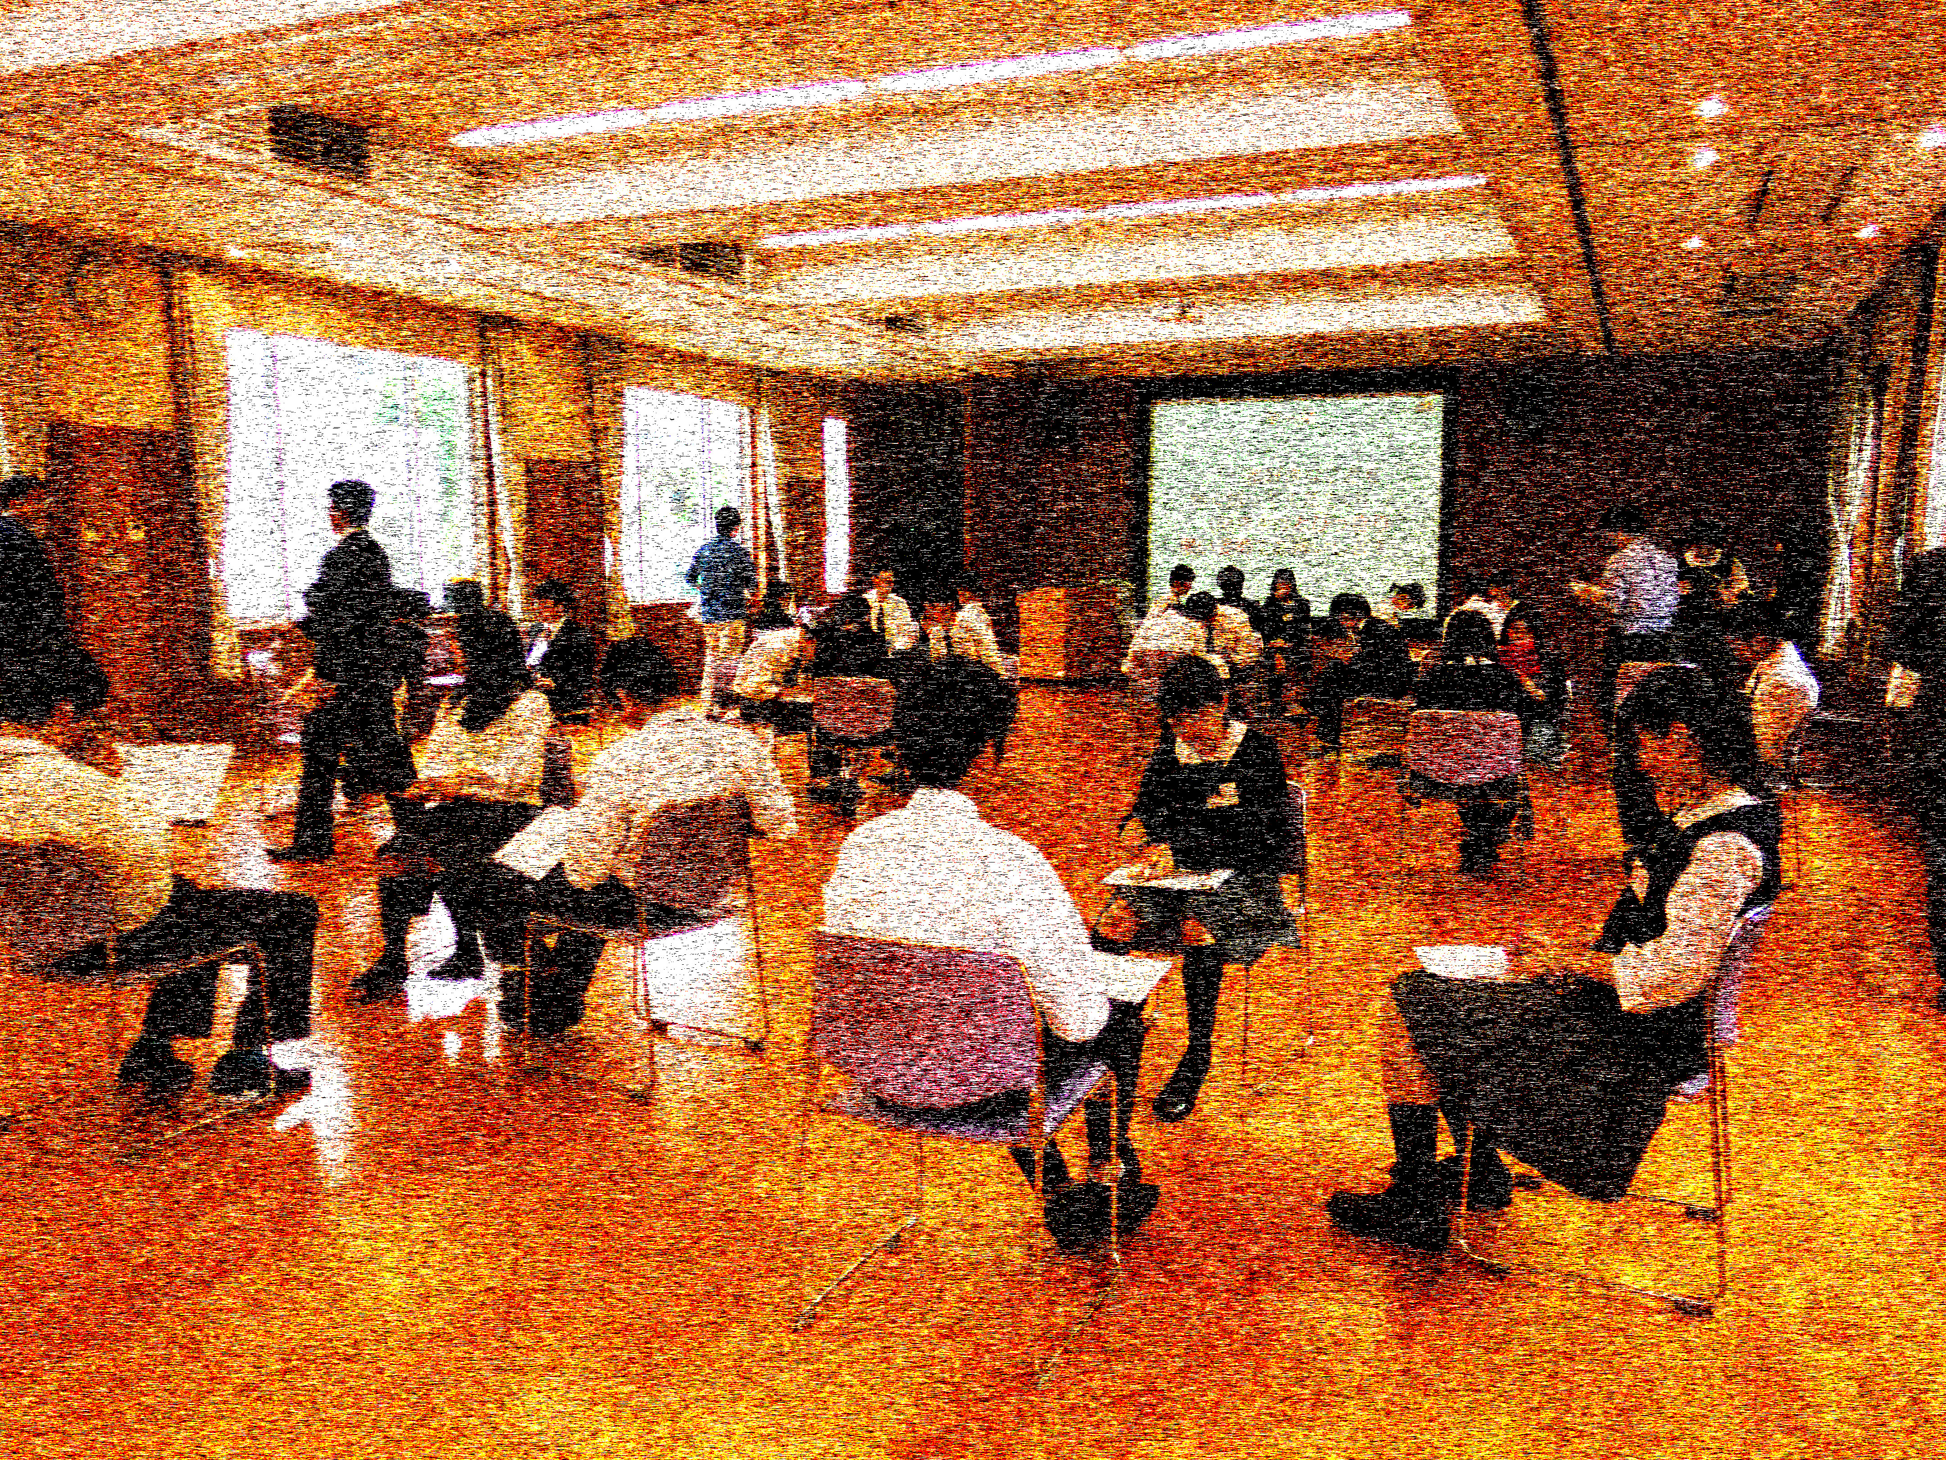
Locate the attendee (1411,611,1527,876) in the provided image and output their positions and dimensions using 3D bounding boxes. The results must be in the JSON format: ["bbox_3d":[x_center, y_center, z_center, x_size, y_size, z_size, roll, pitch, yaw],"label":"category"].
[{"bbox_3d":[2.200,0.048,6.631,0.460,1.200,0.700,1,8,6],"label":"attendee"}]

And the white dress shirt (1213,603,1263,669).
[{"bbox_3d":[1.896,-0.643,10.404,0.340,0.570,0.450,-6,10,-40],"label":"white dress shirt"}]

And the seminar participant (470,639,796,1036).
[{"bbox_3d":[-1.013,0.342,4.183,0.800,1.200,0.570,4,8,25],"label":"seminar participant"}]

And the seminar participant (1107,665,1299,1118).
[{"bbox_3d":[0.611,0.391,4.035,0.480,1.180,0.740,4,8,25],"label":"seminar participant"}]

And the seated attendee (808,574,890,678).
[{"bbox_3d":[-0.639,-0.149,7.829,0.480,1.220,0.740,0,8,-3],"label":"seated attendee"}]

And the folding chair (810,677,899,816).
[{"bbox_3d":[-0.641,0.080,7.779,0.480,0.780,0.530,0,8,-5],"label":"folding chair"}]

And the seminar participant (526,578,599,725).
[{"bbox_3d":[-2.503,-0.291,8.800,0.480,1.250,0.760,7,9,40],"label":"seminar participant"}]

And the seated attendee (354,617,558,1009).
[{"bbox_3d":[-1.792,0.213,5.024,0.760,1.220,0.500,-6,10,-41],"label":"seated attendee"}]

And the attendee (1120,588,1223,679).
[{"bbox_3d":[1.344,-0.366,9.836,0.530,1.160,0.780,4,8,22],"label":"attendee"}]

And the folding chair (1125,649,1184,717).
[{"bbox_3d":[1.262,-0.158,9.702,0.480,0.780,0.530,2,8,14],"label":"folding chair"}]

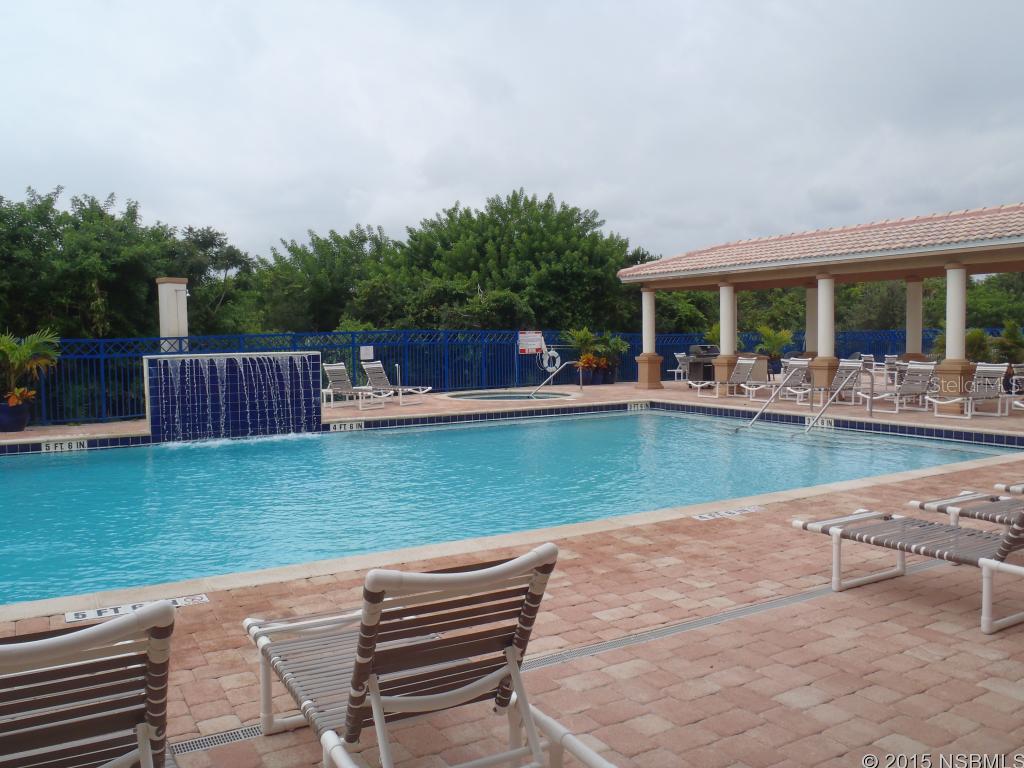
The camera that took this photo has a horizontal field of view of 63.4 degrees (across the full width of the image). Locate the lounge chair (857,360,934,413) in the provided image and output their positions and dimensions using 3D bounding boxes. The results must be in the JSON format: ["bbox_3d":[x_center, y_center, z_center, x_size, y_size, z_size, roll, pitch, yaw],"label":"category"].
[{"bbox_3d":[6.907,0.039,14.584,1.700,0.850,0.640,-3,4,-28],"label":"lounge chair"}]

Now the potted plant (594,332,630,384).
[{"bbox_3d":[2.839,-0.720,23.400,1.050,1.470,1.050,-1,4,0],"label":"potted plant"}]

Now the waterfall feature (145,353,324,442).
[{"bbox_3d":[-4.630,0.198,13.937,2.800,1.384,0.480,-3,4,-28],"label":"waterfall feature"}]

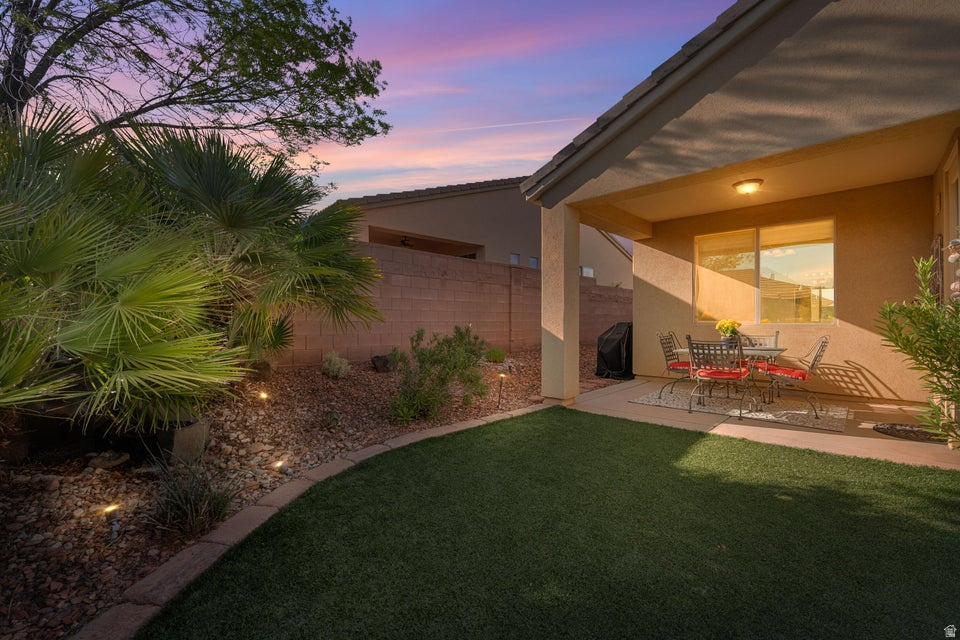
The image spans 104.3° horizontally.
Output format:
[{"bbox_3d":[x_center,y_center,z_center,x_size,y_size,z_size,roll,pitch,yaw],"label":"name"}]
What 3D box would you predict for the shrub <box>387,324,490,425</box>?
[{"bbox_3d":[-0.455,0.530,4.100,1.080,0.940,1.000,0,0,0],"label":"shrub"}]

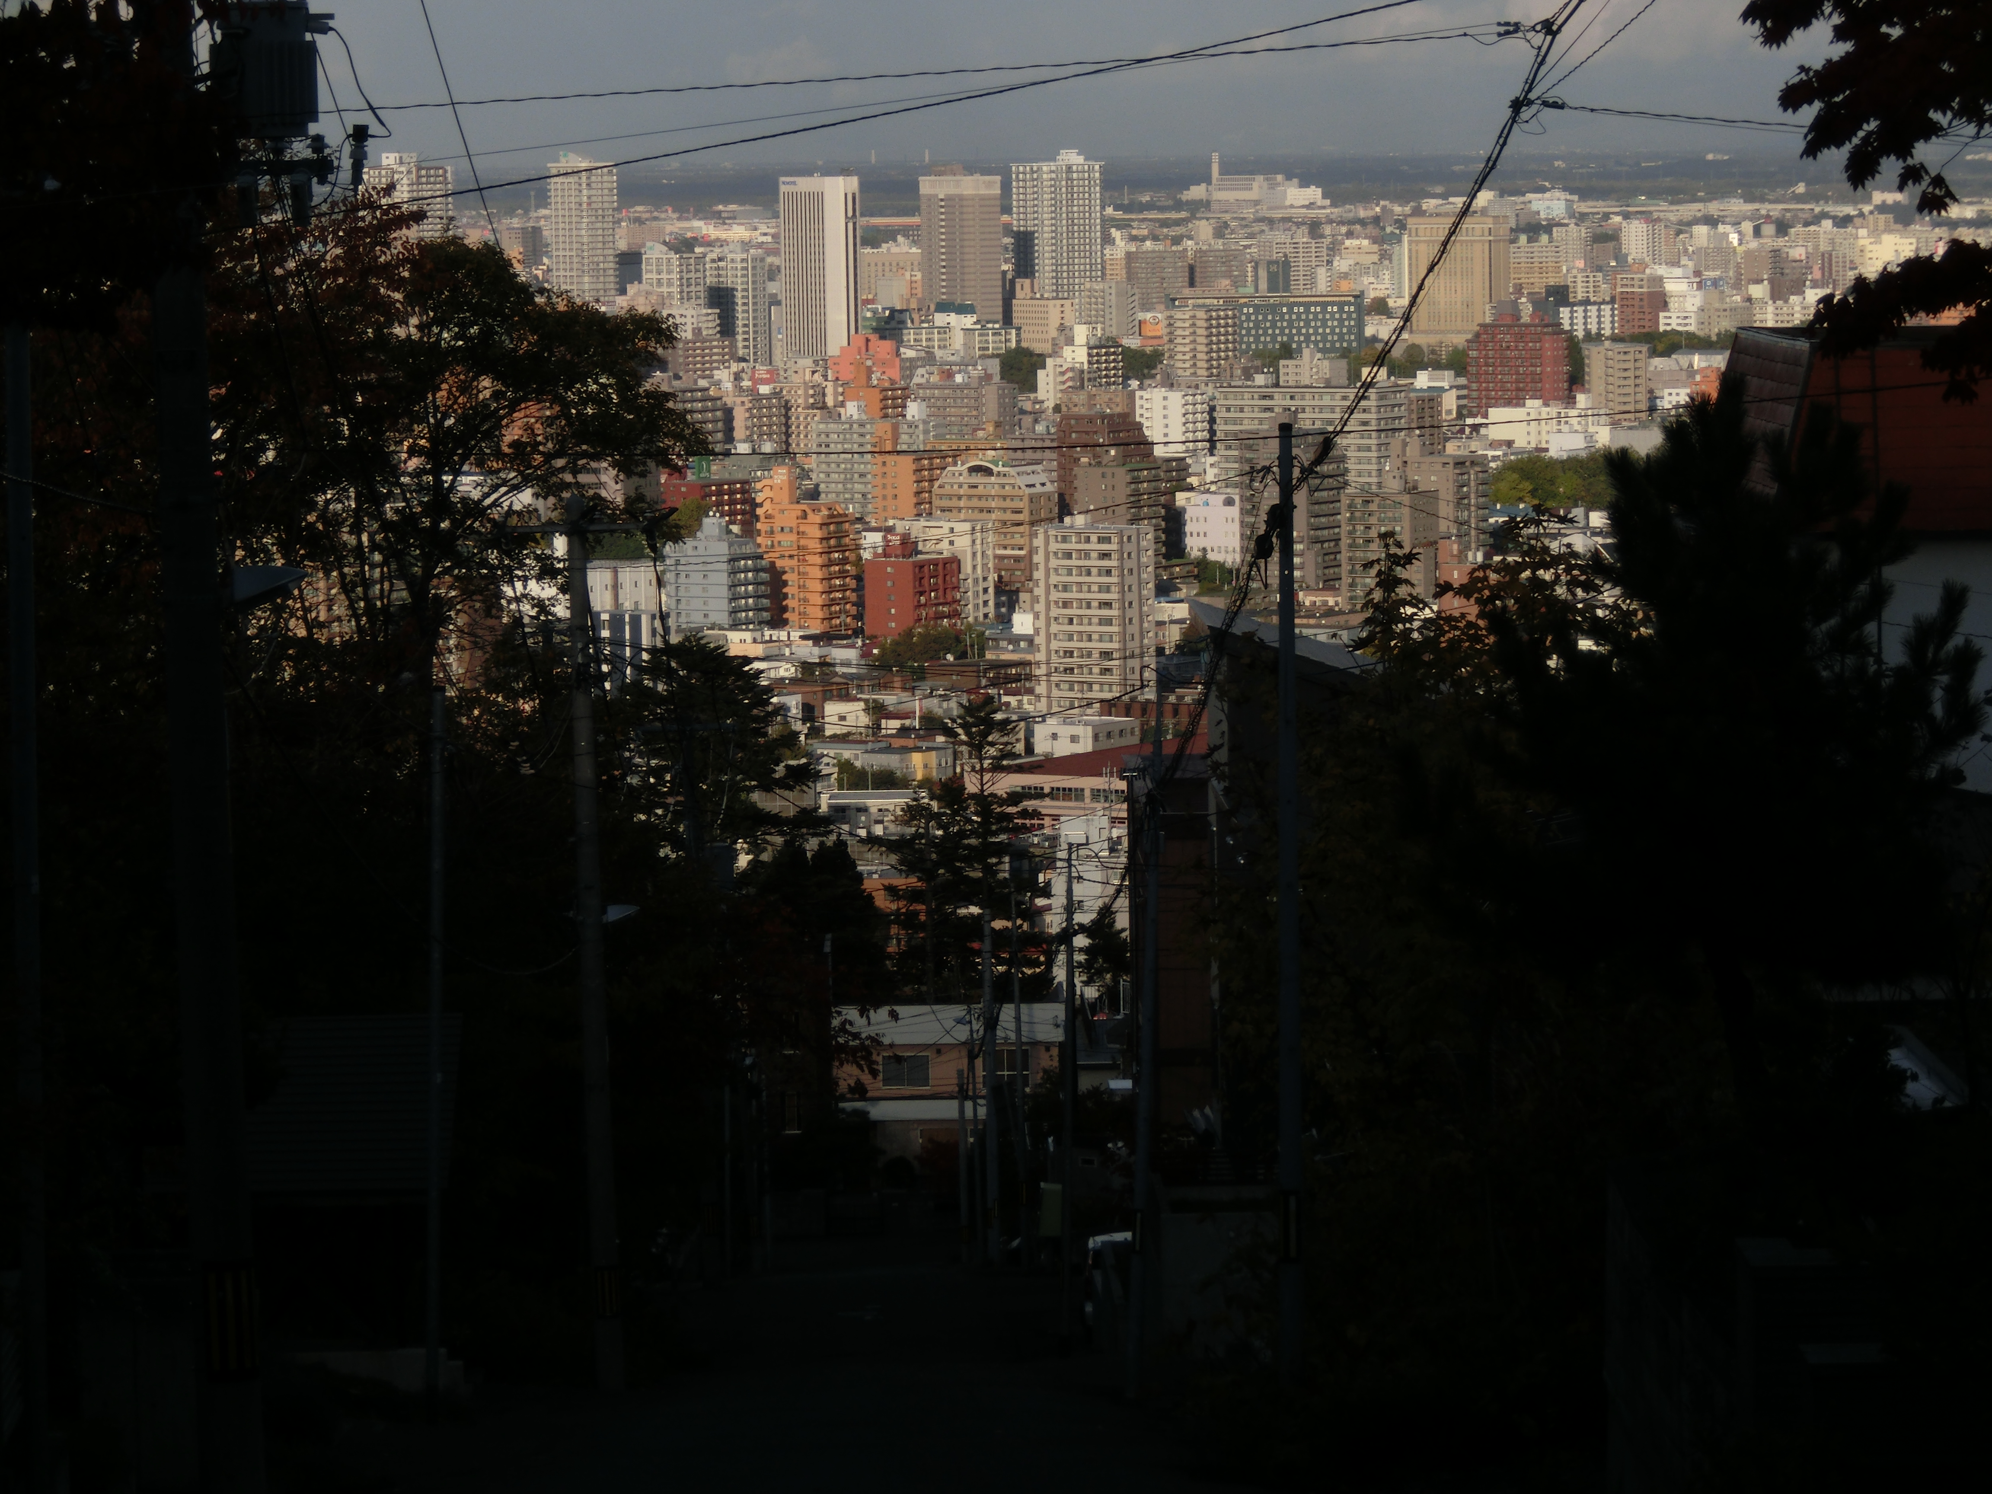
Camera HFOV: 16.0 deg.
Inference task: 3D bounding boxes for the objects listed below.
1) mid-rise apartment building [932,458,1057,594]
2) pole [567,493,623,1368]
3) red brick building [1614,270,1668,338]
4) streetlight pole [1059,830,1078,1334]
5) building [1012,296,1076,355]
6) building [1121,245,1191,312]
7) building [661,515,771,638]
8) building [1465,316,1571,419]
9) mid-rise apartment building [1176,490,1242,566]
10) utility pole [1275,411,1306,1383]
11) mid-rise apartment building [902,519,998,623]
[{"bbox_3d":[0.278,-49.364,1608.307,24.039,30.580,14.235,2,6,28],"label":"mid-rise apartment building"},{"bbox_3d":[-4.857,2.423,85.525,0.340,10.840,0.340,-2,5,0],"label":"pole"},{"bbox_3d":[285.025,-194.608,3139.285,15.500,31.780,16.000,2,6,28],"label":"red brick building"},{"bbox_3d":[0.996,4.844,97.683,0.190,7.169,0.190,1,5,0],"label":"streetlight pole"},{"bbox_3d":[23.470,-195.371,3288.160,28.500,27.873,19.000,0,5,8],"label":"building"},{"bbox_3d":[88.746,-252.941,3903.382,35.000,43.859,10.500,-3,5,-23],"label":"building"},{"bbox_3d":[-59.241,-37.017,1510.612,14.800,25.991,19.000,2,6,26],"label":"building"},{"bbox_3d":[182.374,-131.991,2484.807,34.000,38.658,12.600,2,6,27],"label":"building"},{"bbox_3d":[53.323,-51.602,1690.609,17.800,18.503,13.000,2,6,27],"label":"mid-rise apartment building"},{"bbox_3d":[2.410,1.321,58.151,0.200,7.948,0.200,-1,5,0],"label":"utility pole"},{"bbox_3d":[-10.308,-38.954,1555.070,17.899,21.797,11.069,2,6,28],"label":"mid-rise apartment building"}]

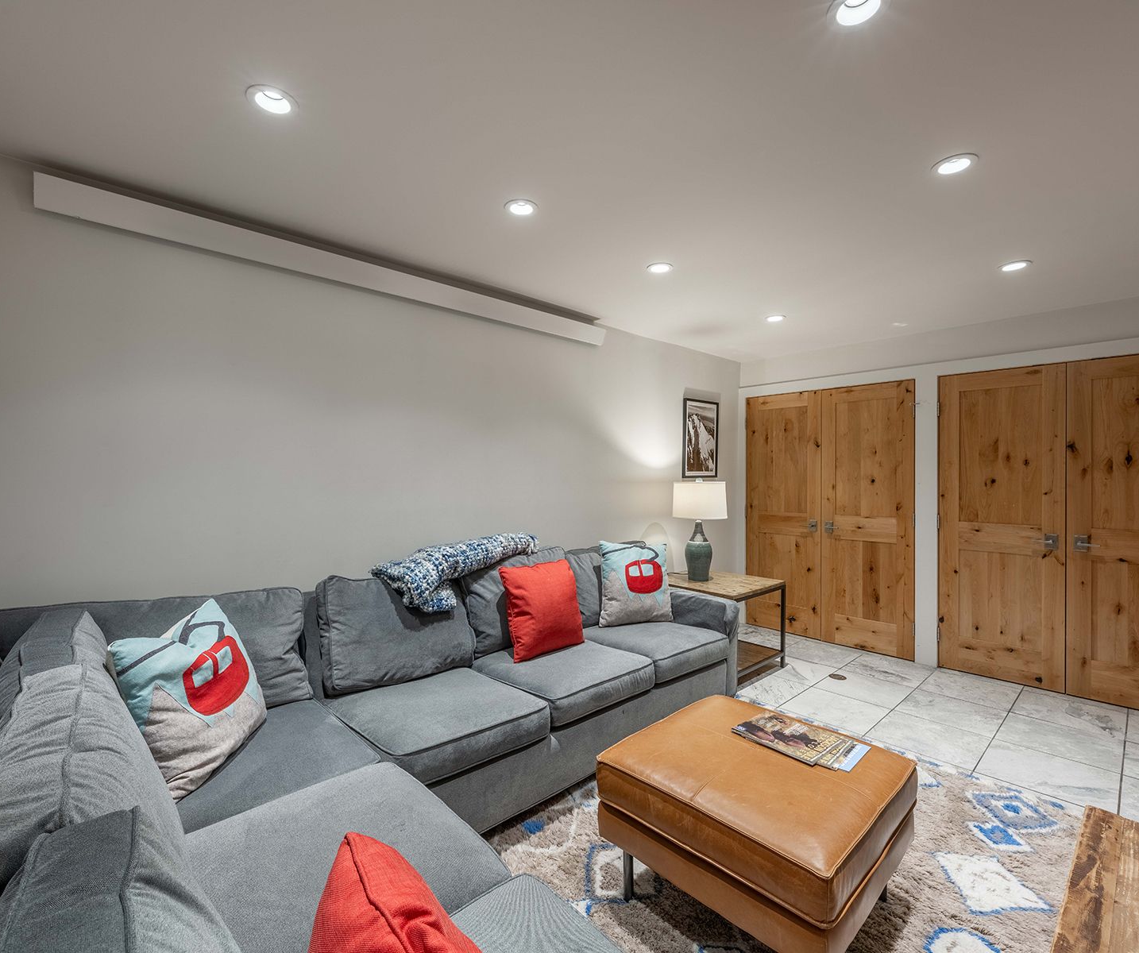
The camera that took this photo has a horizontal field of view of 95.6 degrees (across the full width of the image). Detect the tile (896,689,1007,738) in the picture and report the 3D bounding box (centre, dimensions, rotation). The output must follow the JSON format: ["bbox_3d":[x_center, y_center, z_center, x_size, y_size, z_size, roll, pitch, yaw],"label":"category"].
[{"bbox_3d":[2.179,1.351,2.957,0.456,0.010,0.456,0,0,-42],"label":"tile"}]

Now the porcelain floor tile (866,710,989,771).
[{"bbox_3d":[1.842,1.348,2.652,0.456,0.010,0.456,0,0,-42],"label":"porcelain floor tile"}]

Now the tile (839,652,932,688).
[{"bbox_3d":[2.211,1.355,3.598,0.456,0.010,0.456,0,0,-42],"label":"tile"}]

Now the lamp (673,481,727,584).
[{"bbox_3d":[0.941,0.379,3.710,0.385,0.720,0.385,0,0,0],"label":"lamp"}]

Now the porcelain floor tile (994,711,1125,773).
[{"bbox_3d":[2.483,1.350,2.620,0.456,0.010,0.456,0,0,-42],"label":"porcelain floor tile"}]

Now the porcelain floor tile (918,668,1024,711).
[{"bbox_3d":[2.515,1.354,3.261,0.456,0.010,0.456,0,0,-42],"label":"porcelain floor tile"}]

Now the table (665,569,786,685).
[{"bbox_3d":[1.025,1.043,3.663,0.720,0.608,0.700,0,0,-42],"label":"table"}]

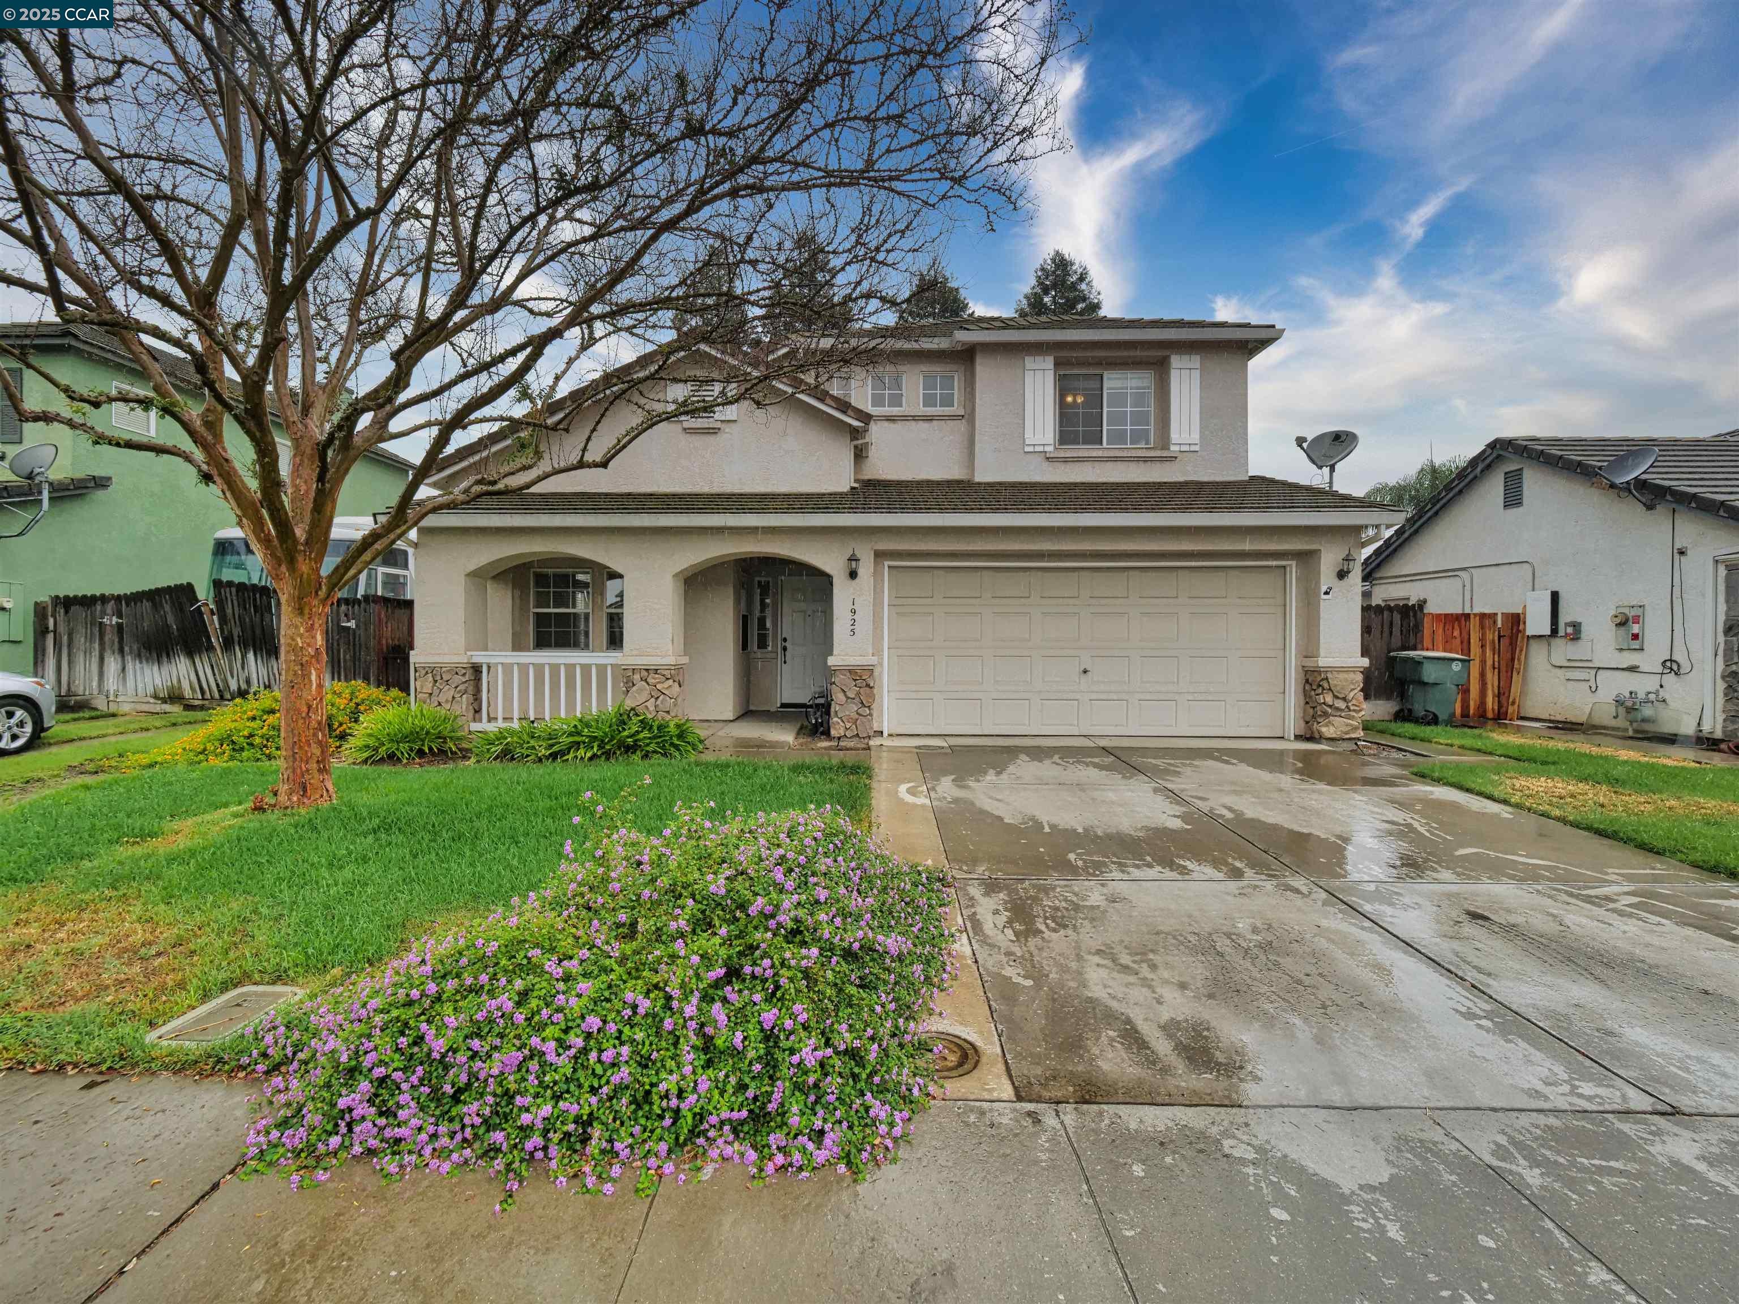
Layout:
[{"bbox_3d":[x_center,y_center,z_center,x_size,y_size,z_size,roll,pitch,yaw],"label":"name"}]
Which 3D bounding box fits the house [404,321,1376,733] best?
[{"bbox_3d":[0.200,-2.350,13.400,11.700,6.900,10.900,0,0,1],"label":"house"}]

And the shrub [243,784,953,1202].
[{"bbox_3d":[-0.820,1.060,2.780,2.350,0.840,1.700,0,0,1],"label":"shrub"}]

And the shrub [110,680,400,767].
[{"bbox_3d":[-6.400,0.750,7.750,2.100,0.780,1.700,0,0,1],"label":"shrub"}]

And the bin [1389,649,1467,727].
[{"bbox_3d":[8.480,0.570,10.600,0.800,1.100,0.680,0,0,10],"label":"bin"}]

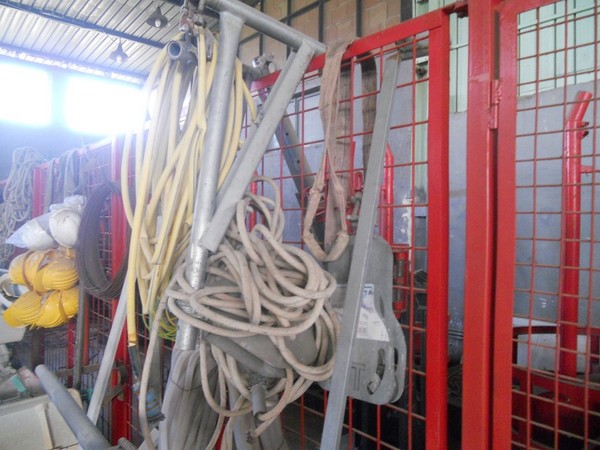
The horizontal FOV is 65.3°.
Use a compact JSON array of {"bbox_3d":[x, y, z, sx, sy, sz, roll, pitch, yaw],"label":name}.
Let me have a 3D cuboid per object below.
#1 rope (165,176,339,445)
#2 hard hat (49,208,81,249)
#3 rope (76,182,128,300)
[{"bbox_3d":[-0.124,0.209,1.200,0.300,0.650,0.370,0,1,-41],"label":"rope"},{"bbox_3d":[-1.447,0.022,2.900,0.230,0.270,0.160,15,-13,-34],"label":"hard hat"},{"bbox_3d":[-1.089,0.091,2.580,0.120,0.620,0.600,0,1,-41],"label":"rope"}]

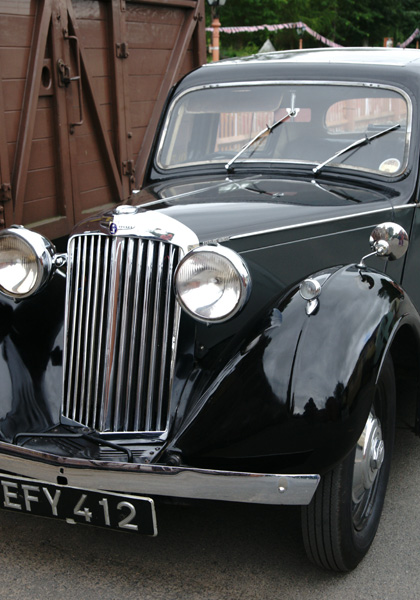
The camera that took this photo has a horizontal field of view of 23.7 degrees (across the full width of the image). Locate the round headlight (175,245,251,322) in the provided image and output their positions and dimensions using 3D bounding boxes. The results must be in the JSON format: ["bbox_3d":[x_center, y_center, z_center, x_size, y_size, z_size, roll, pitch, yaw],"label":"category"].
[{"bbox_3d":[0.028,-0.057,2.722,0.213,0.213,0.165,5,16,26],"label":"round headlight"}]

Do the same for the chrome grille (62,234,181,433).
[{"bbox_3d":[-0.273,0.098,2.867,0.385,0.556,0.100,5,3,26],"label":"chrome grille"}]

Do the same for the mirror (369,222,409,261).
[{"bbox_3d":[0.491,-0.160,2.735,0.108,0.108,0.055,5,18,26],"label":"mirror"}]

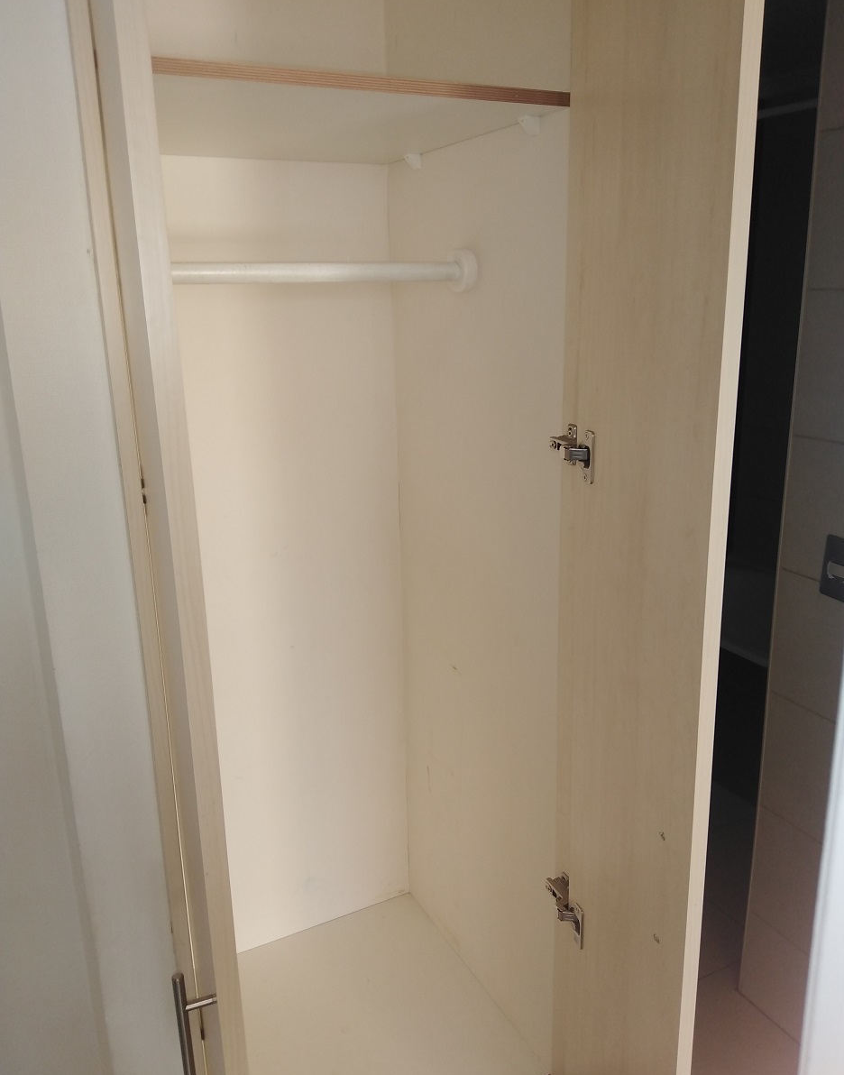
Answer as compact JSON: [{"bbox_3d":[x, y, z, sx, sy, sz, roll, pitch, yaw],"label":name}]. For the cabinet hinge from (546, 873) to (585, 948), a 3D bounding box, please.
[{"bbox_3d":[0.211,0.540,1.234,0.044,0.064,0.106,-9,16,-26],"label":"cabinet hinge"}]

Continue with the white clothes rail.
[{"bbox_3d":[-0.173,-0.361,1.151,0.545,0.058,0.058,-9,16,-26],"label":"white clothes rail"}]

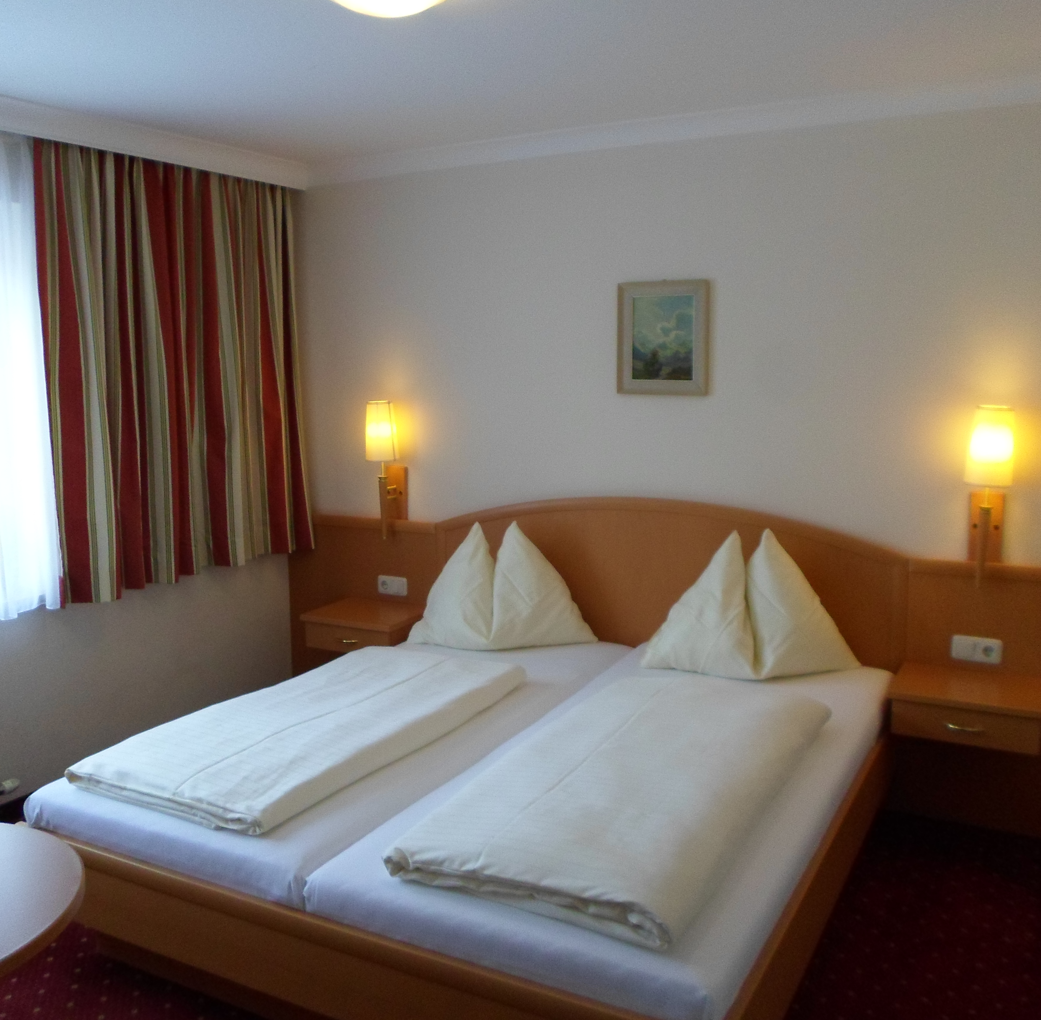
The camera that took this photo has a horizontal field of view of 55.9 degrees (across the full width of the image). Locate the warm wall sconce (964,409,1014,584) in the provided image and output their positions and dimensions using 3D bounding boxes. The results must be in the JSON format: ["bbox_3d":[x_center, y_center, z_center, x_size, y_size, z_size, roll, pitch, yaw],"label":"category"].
[{"bbox_3d":[1.438,-0.039,3.025,0.134,0.559,0.178,4,10,28],"label":"warm wall sconce"}]

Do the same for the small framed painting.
[{"bbox_3d":[0.514,-0.612,3.514,0.345,0.396,0.030,4,10,28],"label":"small framed painting"}]

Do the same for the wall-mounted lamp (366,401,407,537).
[{"bbox_3d":[-0.561,-0.162,4.094,0.134,0.564,0.178,4,10,28],"label":"wall-mounted lamp"}]

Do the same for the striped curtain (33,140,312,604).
[{"bbox_3d":[-1.264,-0.526,3.778,0.130,1.565,1.240,4,10,28],"label":"striped curtain"}]

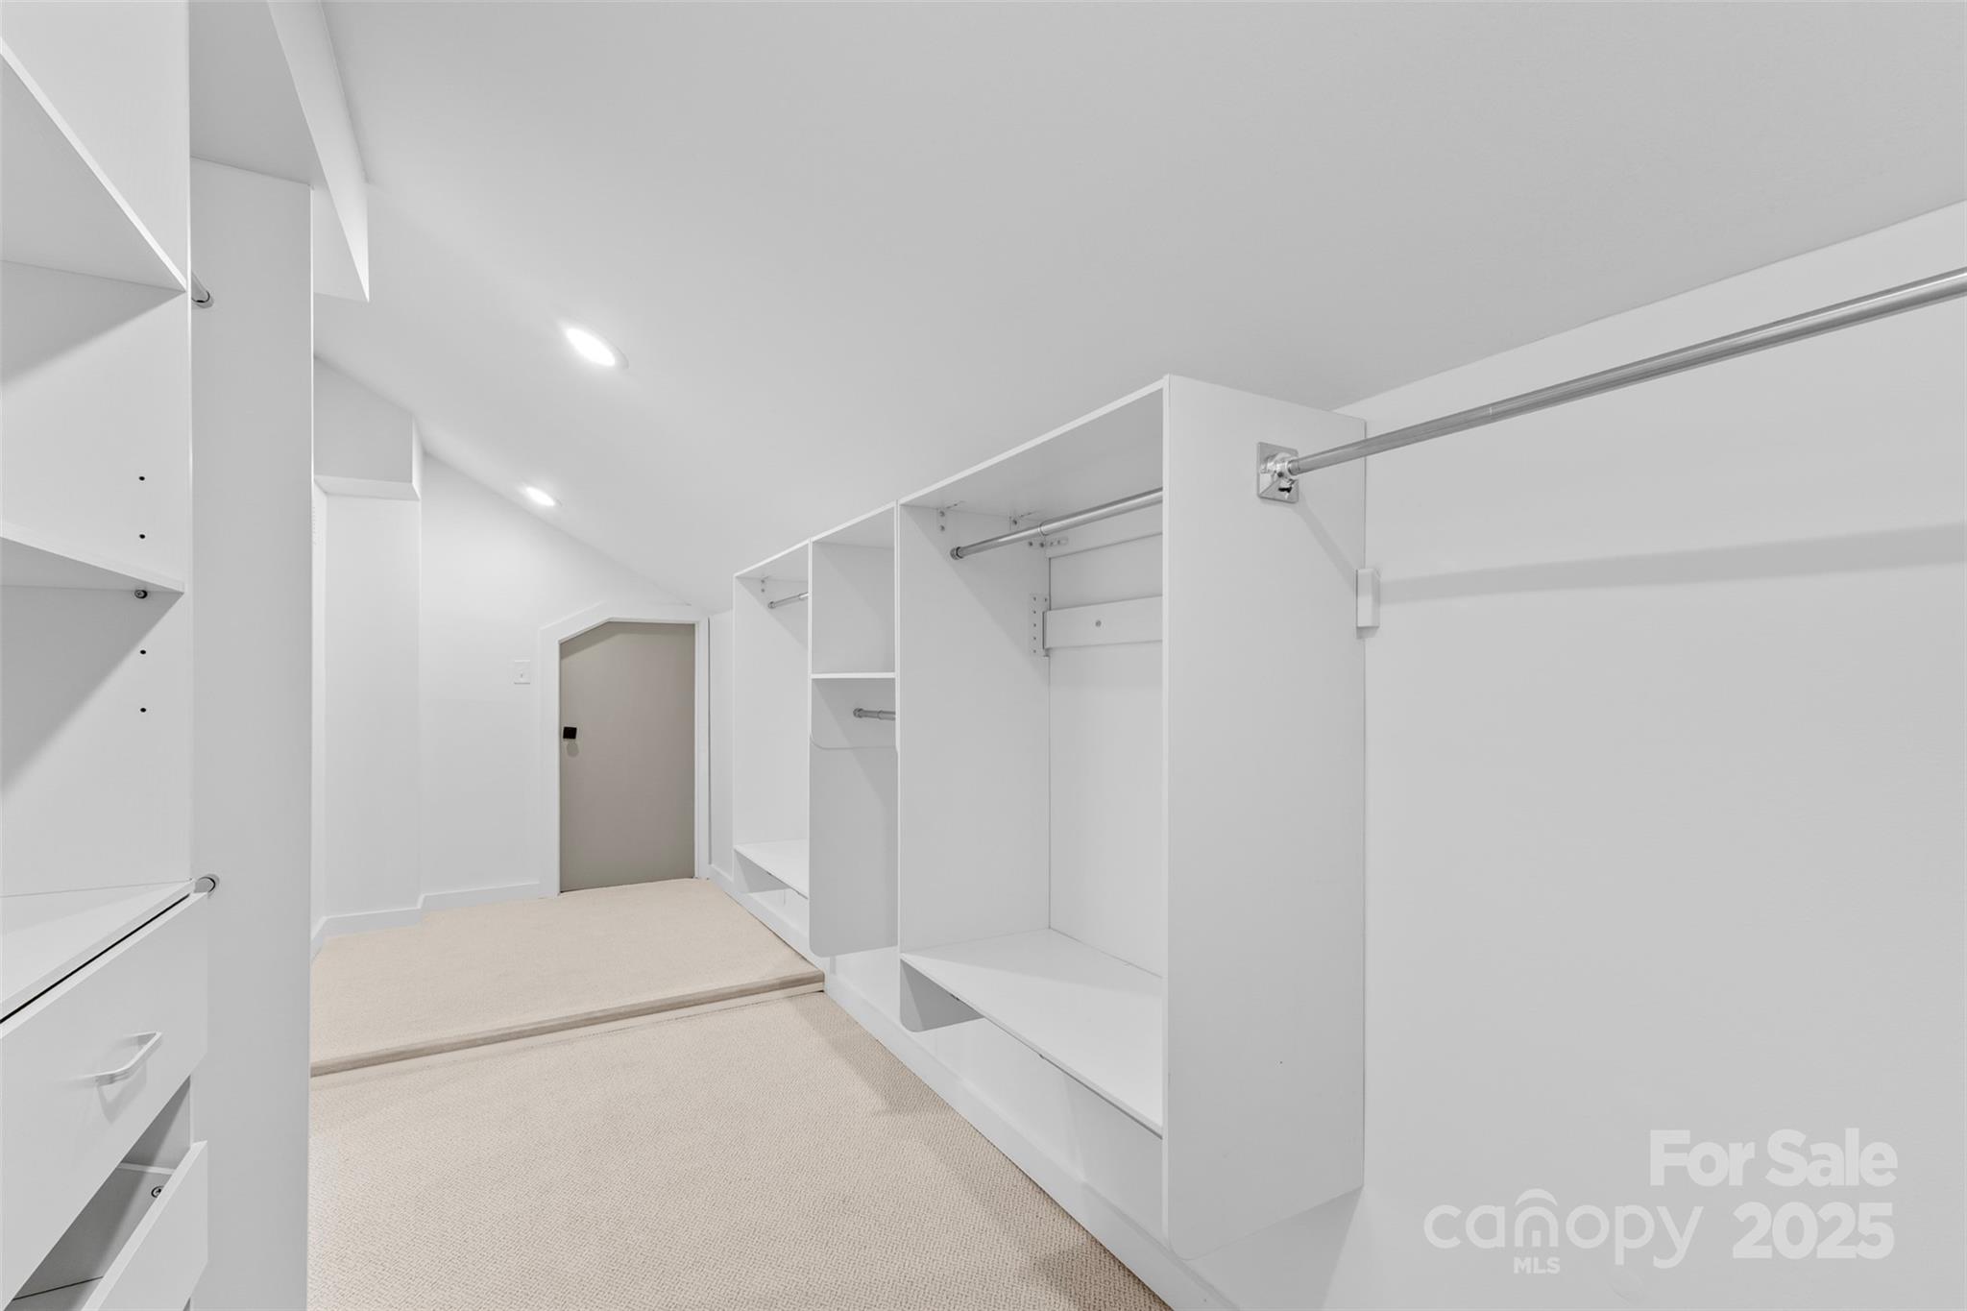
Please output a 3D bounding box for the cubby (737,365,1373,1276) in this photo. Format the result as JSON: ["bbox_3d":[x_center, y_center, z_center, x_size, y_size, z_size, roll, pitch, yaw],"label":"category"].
[{"bbox_3d":[-0.159,0.238,2.011,0.375,1.097,2.137,1,-3,-31],"label":"cubby"}]

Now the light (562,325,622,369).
[{"bbox_3d":[-0.992,-0.787,2.088,0.170,0.030,0.170,31,-17,-26],"label":"light"}]

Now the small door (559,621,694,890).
[{"bbox_3d":[-1.929,0.526,4.458,0.680,1.420,0.045,1,-3,-31],"label":"small door"}]

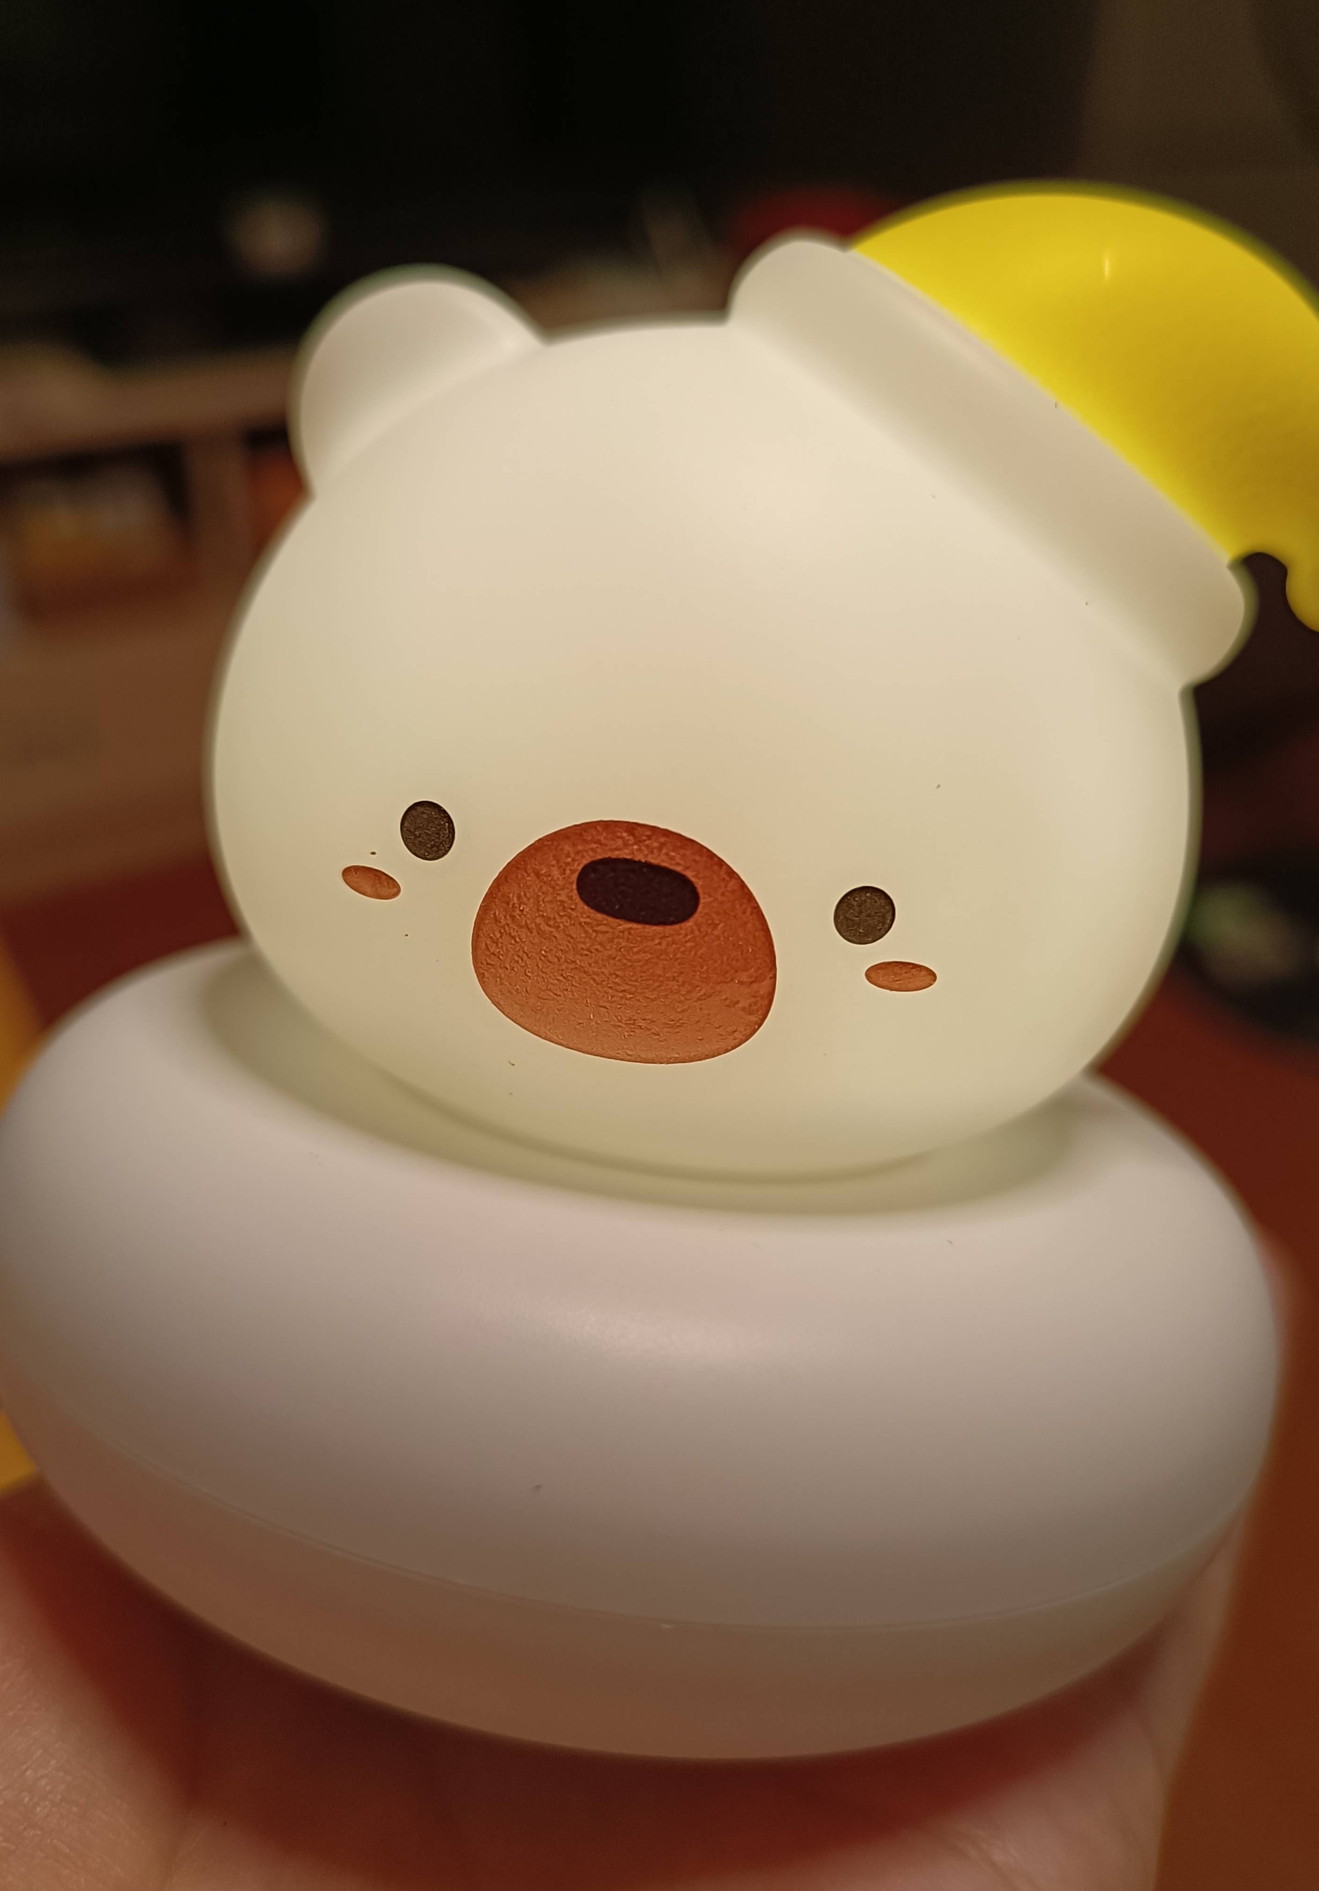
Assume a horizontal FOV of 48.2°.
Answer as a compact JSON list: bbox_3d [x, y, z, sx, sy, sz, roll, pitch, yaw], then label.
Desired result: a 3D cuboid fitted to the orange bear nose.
[{"bbox_3d":[-0.002,0.000,0.100,0.021,0.017,0.007,10,19,6],"label":"orange bear nose"}]

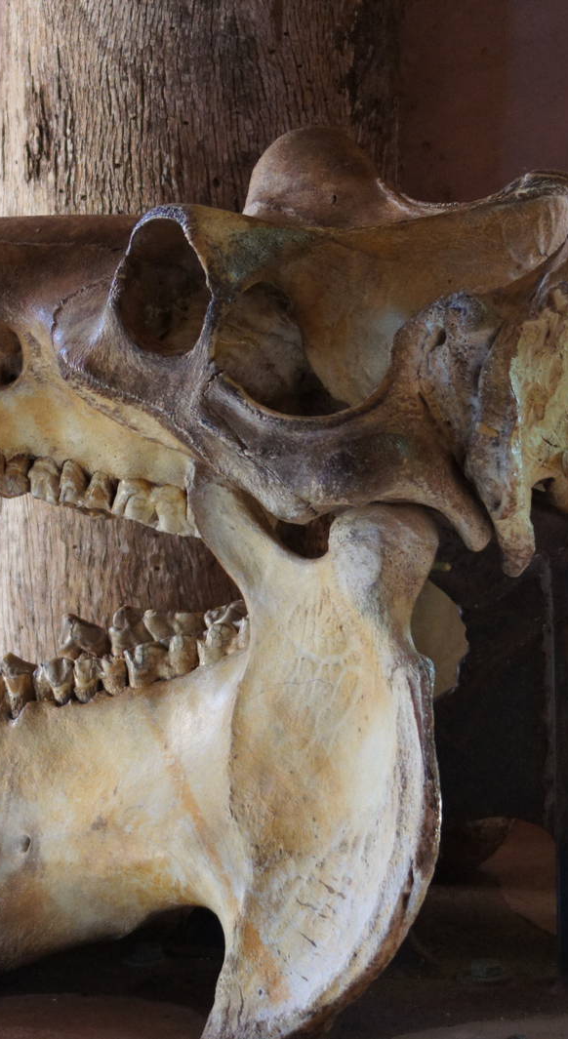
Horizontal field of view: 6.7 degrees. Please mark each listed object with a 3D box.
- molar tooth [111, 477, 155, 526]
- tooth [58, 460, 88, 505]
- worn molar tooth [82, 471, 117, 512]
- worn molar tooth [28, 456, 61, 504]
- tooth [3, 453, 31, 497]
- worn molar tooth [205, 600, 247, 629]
[{"bbox_3d":[-0.095,-0.011,3.059,0.027,0.030,0.033,4,11,22],"label":"molar tooth"},{"bbox_3d":[-0.134,-0.024,3.075,0.018,0.028,0.027,4,11,22],"label":"tooth"},{"bbox_3d":[-0.116,-0.017,3.068,0.021,0.026,0.028,4,11,22],"label":"worn molar tooth"},{"bbox_3d":[-0.153,-0.025,3.082,0.020,0.029,0.026,4,11,22],"label":"worn molar tooth"},{"bbox_3d":[-0.170,-0.028,3.089,0.018,0.028,0.024,4,11,22],"label":"tooth"},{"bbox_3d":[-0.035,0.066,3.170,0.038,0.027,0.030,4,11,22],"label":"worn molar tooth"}]

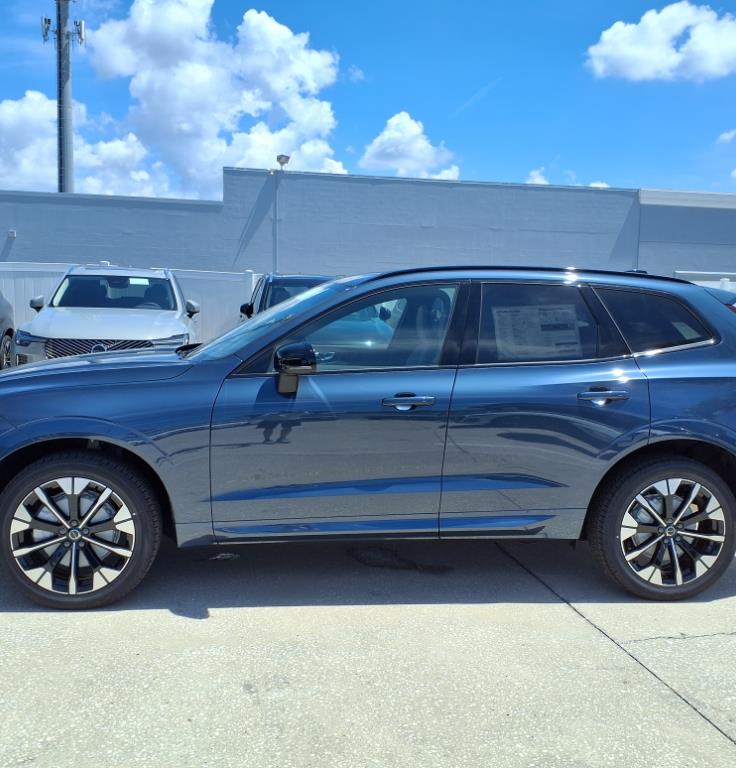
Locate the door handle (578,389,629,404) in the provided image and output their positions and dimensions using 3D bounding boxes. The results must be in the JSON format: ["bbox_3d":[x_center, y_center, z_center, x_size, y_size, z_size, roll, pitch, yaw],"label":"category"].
[{"bbox_3d":[1.145,0.061,3.890,0.255,0.080,0.060,1,4,-6],"label":"door handle"}]

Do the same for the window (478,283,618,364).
[{"bbox_3d":[0.919,-0.305,4.044,0.795,0.462,0.055,1,-20,-6],"label":"window"}]

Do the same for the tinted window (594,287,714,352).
[{"bbox_3d":[1.474,-0.319,4.124,0.617,0.386,0.055,0,-20,-10],"label":"tinted window"}]

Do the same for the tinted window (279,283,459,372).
[{"bbox_3d":[0.002,-0.291,3.941,0.930,0.506,0.055,1,-20,-6],"label":"tinted window"}]

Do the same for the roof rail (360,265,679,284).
[{"bbox_3d":[0.851,-0.552,4.127,1.740,0.100,0.075,1,4,-6],"label":"roof rail"}]

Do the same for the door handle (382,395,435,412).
[{"bbox_3d":[0.193,0.084,3.795,0.255,0.080,0.060,1,4,-6],"label":"door handle"}]

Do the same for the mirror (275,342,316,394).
[{"bbox_3d":[-0.328,-0.070,3.680,0.190,0.240,0.230,1,4,-6],"label":"mirror"}]

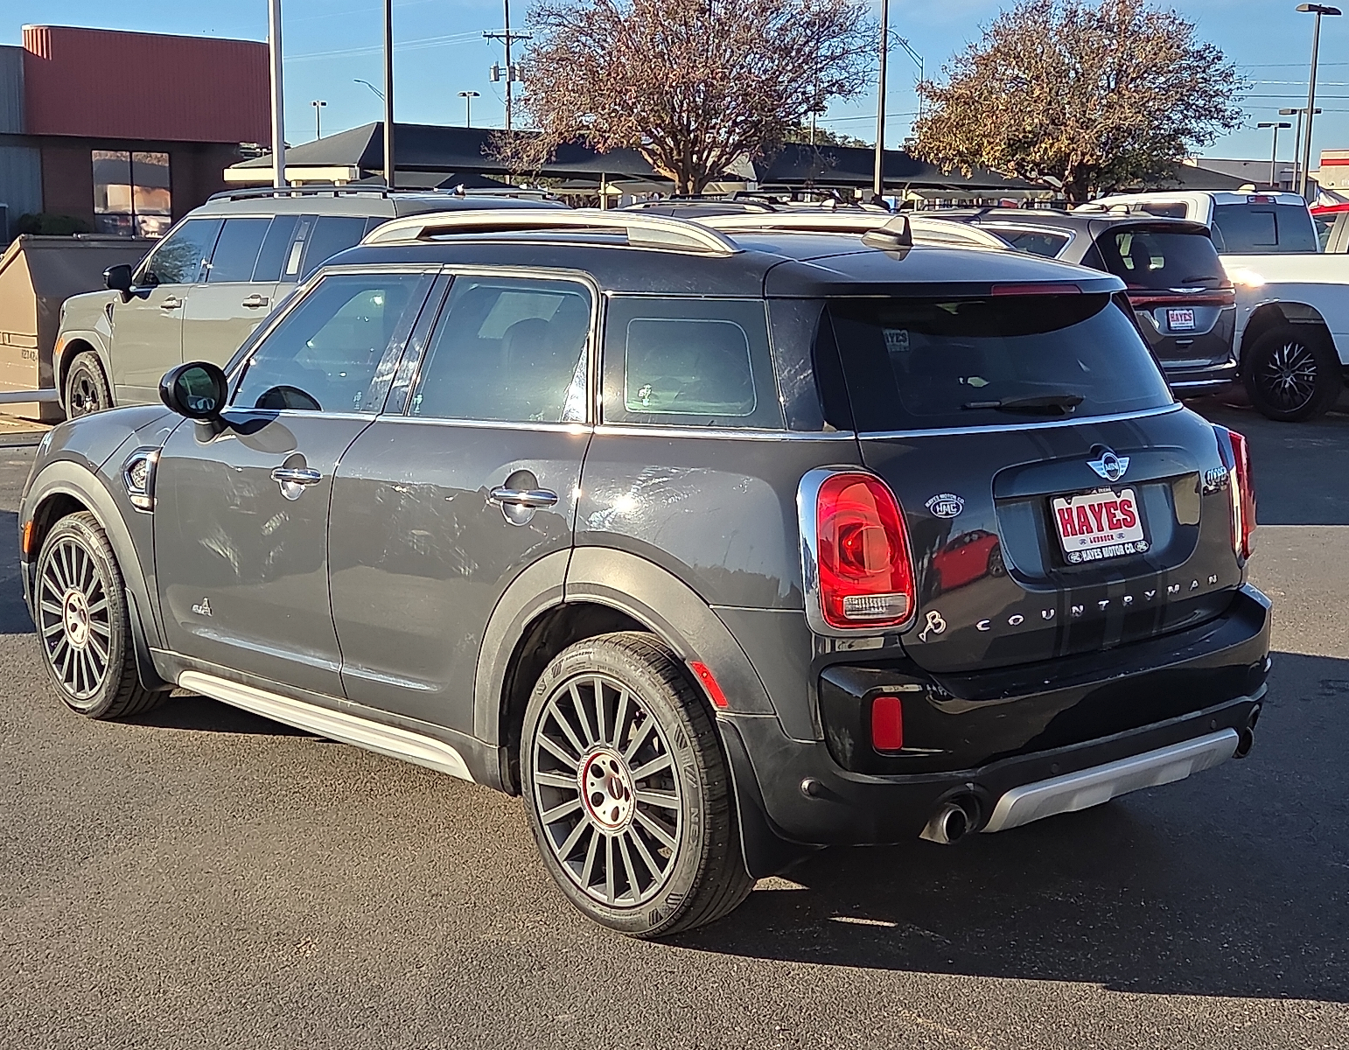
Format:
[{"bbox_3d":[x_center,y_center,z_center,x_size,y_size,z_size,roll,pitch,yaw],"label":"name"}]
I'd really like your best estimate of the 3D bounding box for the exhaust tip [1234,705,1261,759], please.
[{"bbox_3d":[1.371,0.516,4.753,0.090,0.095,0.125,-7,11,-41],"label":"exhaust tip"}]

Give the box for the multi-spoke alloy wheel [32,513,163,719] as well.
[{"bbox_3d":[-1.851,0.289,6.334,0.230,0.675,0.675,-7,11,-41],"label":"multi-spoke alloy wheel"}]

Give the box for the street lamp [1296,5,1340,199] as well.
[{"bbox_3d":[14.946,-8.432,45.855,1.100,7.300,0.350,-4,9,-28],"label":"street lamp"}]

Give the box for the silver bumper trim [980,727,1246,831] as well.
[{"bbox_3d":[0.997,0.574,4.363,0.885,0.118,0.105,-7,11,-41],"label":"silver bumper trim"}]

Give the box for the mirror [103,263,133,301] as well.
[{"bbox_3d":[-4.072,-1.776,14.200,0.200,0.265,0.130,-7,11,-41],"label":"mirror"}]

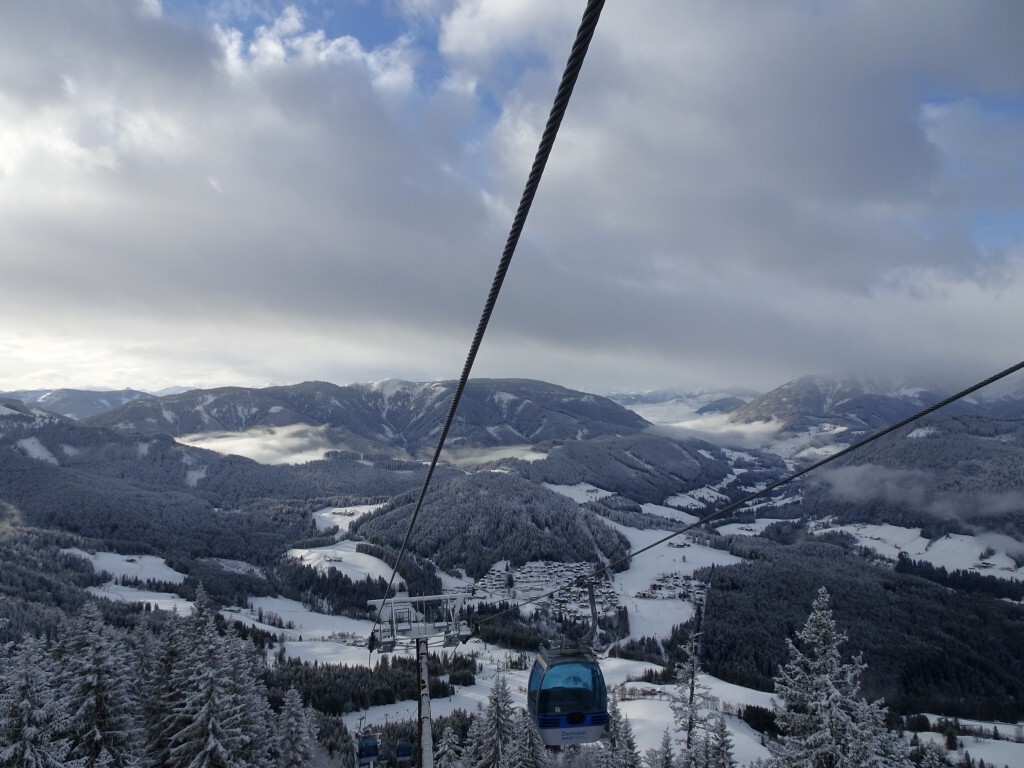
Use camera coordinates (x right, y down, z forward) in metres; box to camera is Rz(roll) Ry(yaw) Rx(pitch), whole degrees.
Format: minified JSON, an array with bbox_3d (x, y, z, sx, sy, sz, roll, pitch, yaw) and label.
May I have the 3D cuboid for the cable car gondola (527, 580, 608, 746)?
[{"bbox_3d":[1.550,7.280,19.500,1.850,4.100,1.950,3,1,-11],"label":"cable car gondola"}]

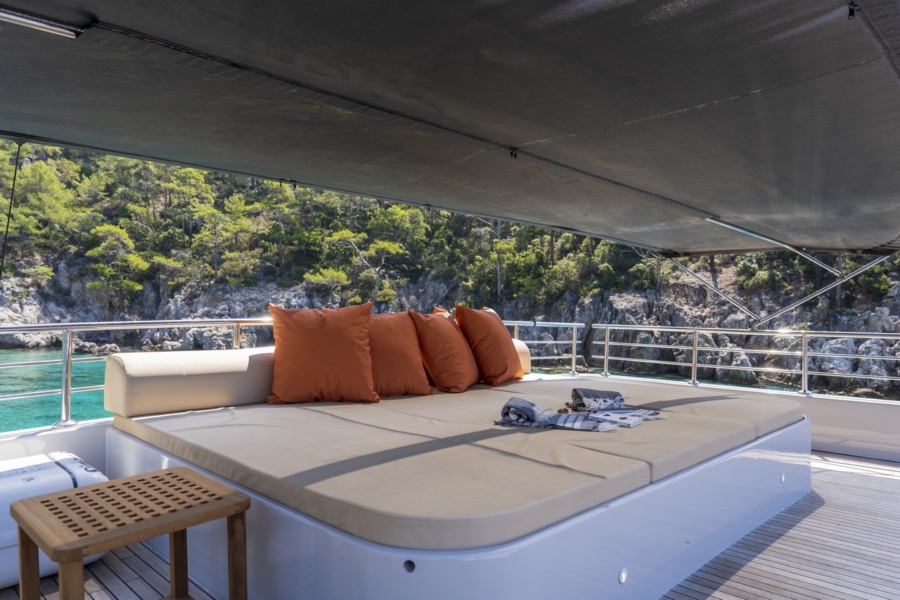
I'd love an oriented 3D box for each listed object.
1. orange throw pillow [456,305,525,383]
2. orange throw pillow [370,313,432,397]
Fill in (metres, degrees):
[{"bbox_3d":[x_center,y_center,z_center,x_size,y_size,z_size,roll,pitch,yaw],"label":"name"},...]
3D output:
[{"bbox_3d":[0.276,0.299,4.090,0.200,0.550,0.550,-30,-12,22],"label":"orange throw pillow"},{"bbox_3d":[-0.412,0.303,3.480,0.550,0.550,0.200,0,-29,-33],"label":"orange throw pillow"}]

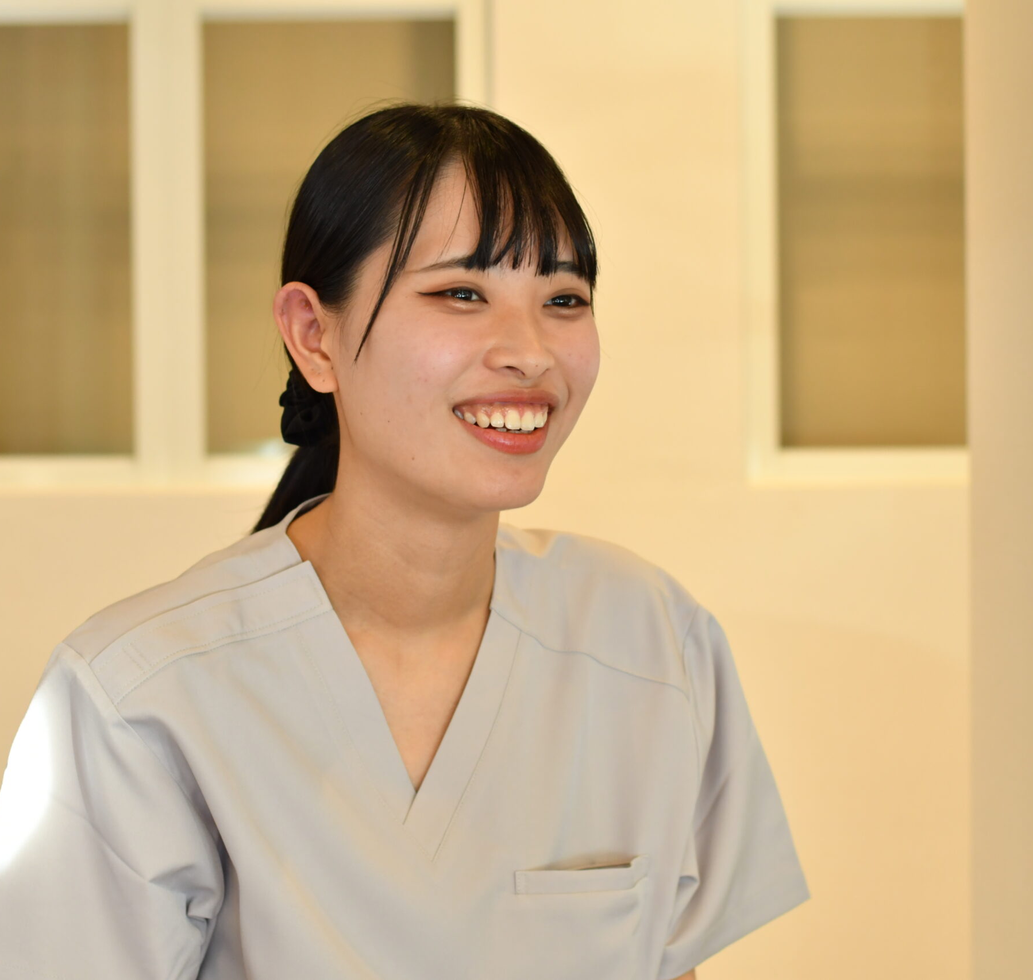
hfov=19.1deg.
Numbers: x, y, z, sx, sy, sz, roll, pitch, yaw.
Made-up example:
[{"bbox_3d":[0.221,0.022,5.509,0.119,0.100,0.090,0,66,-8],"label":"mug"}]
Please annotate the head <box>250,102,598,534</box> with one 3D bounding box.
[{"bbox_3d":[-0.050,-0.100,1.720,0.168,0.236,0.235,0,0,-35],"label":"head"}]

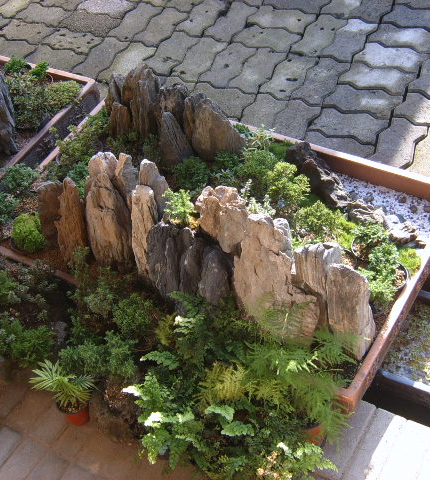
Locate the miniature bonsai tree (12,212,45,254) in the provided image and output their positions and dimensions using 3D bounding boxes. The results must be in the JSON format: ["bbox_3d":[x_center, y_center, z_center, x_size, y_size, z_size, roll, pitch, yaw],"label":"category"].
[{"bbox_3d":[-0.508,-0.004,2.263,0.094,0.128,0.094,-27,49,-11],"label":"miniature bonsai tree"}]

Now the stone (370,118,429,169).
[{"bbox_3d":[0.517,-0.241,2.392,0.131,0.060,0.238,17,54,27],"label":"stone"}]

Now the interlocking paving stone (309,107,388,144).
[{"bbox_3d":[0.403,-0.320,2.492,0.238,0.060,0.131,17,54,27],"label":"interlocking paving stone"}]

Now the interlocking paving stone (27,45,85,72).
[{"bbox_3d":[-0.567,-0.636,3.018,0.238,0.060,0.131,17,54,27],"label":"interlocking paving stone"}]

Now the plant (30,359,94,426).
[{"bbox_3d":[-0.330,0.357,1.891,0.138,0.165,0.118,-31,49,-14],"label":"plant"}]

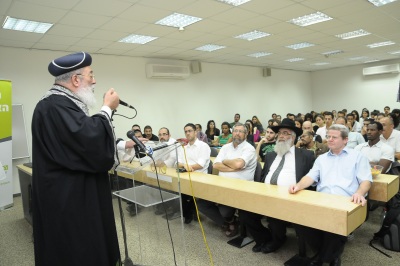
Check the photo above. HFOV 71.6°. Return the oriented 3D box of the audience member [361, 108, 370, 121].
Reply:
[{"bbox_3d":[3.971,0.100,6.729,0.480,1.356,0.720,2,7,44],"label":"audience member"}]

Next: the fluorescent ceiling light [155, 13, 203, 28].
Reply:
[{"bbox_3d":[-0.327,-1.691,4.199,0.560,0.070,0.560,-8,7,-41],"label":"fluorescent ceiling light"}]

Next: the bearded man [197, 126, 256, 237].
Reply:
[{"bbox_3d":[0.425,0.597,3.249,0.580,1.401,0.720,1,6,37],"label":"bearded man"}]

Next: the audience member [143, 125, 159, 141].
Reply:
[{"bbox_3d":[-1.224,0.500,6.061,0.500,1.278,0.720,1,6,37],"label":"audience member"}]

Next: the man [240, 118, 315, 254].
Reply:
[{"bbox_3d":[0.790,0.585,2.899,0.620,1.445,0.740,1,7,41],"label":"man"}]

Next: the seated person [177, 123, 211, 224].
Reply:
[{"bbox_3d":[-0.165,0.579,3.800,0.500,1.405,0.700,1,7,38],"label":"seated person"}]

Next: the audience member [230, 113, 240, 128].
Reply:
[{"bbox_3d":[1.015,0.148,8.023,0.500,1.369,0.720,1,7,41],"label":"audience member"}]

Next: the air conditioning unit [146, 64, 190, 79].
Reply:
[{"bbox_3d":[-0.806,-1.585,7.268,1.200,0.350,0.220,-8,7,-41],"label":"air conditioning unit"}]

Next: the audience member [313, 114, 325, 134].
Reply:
[{"bbox_3d":[2.487,0.271,5.927,0.460,1.332,0.720,2,7,44],"label":"audience member"}]

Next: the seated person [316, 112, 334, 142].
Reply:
[{"bbox_3d":[2.277,0.334,5.029,0.520,1.391,0.750,2,7,44],"label":"seated person"}]

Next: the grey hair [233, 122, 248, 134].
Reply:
[{"bbox_3d":[0.494,-0.057,3.327,0.180,0.150,0.190,-1,6,25],"label":"grey hair"}]

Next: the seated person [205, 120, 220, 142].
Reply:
[{"bbox_3d":[0.194,0.381,6.314,0.480,1.307,0.720,1,6,37],"label":"seated person"}]

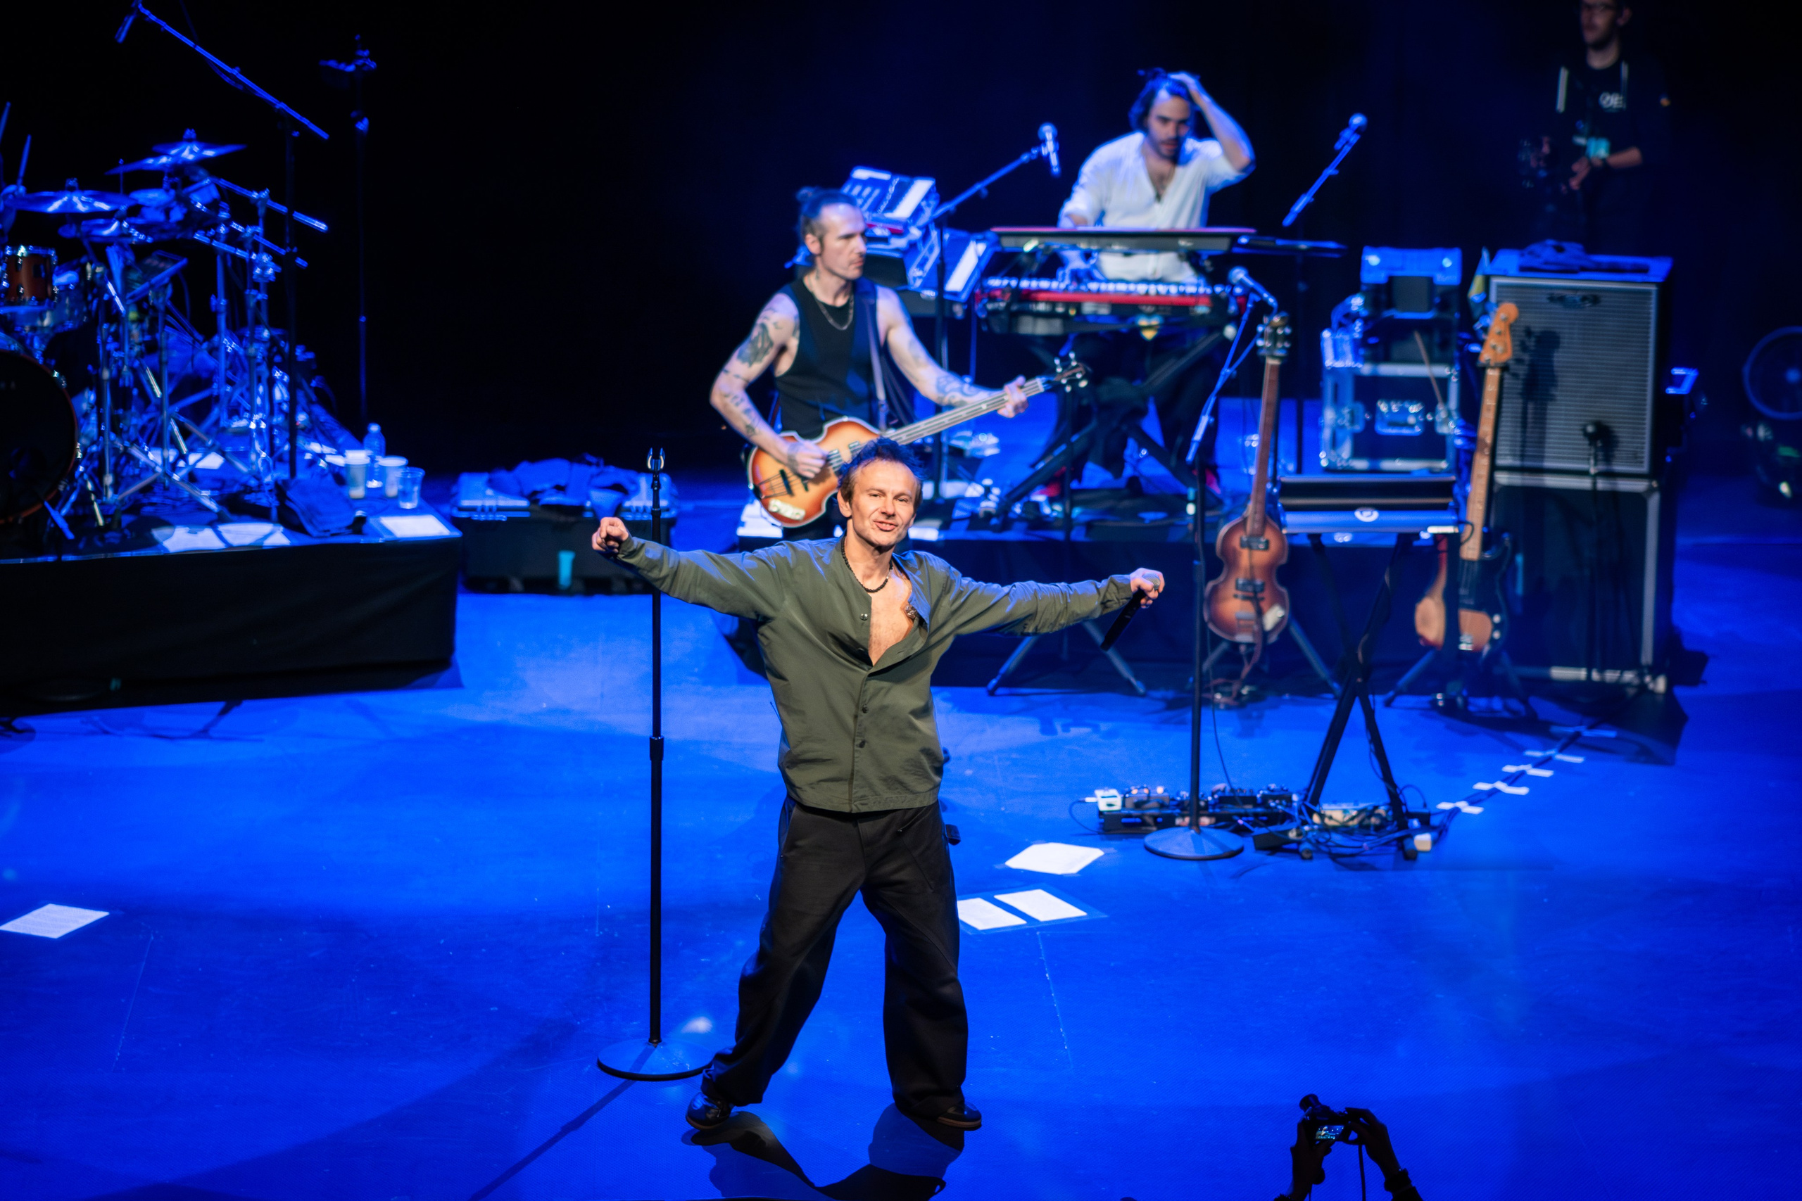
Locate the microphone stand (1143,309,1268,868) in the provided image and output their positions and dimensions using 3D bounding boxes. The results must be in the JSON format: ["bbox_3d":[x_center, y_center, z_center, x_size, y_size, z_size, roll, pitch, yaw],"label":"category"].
[{"bbox_3d":[0.892,-0.064,11.812,0.290,1.530,0.460,10,16,34],"label":"microphone stand"}]

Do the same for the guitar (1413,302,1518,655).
[{"bbox_3d":[1.807,-0.358,13.220,0.330,1.170,0.080,5,1,6],"label":"guitar"}]

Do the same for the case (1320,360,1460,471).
[{"bbox_3d":[1.756,-0.705,14.995,0.440,0.380,0.460,1,14,0],"label":"case"}]

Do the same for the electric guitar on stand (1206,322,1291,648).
[{"bbox_3d":[1.119,-0.382,13.500,0.280,1.090,0.100,4,2,-7],"label":"electric guitar on stand"}]

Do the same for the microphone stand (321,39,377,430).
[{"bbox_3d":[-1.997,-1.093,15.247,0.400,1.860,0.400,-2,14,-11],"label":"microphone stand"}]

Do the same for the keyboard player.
[{"bbox_3d":[0.851,-1.124,14.418,0.660,1.440,0.650,2,14,3],"label":"keyboard player"}]

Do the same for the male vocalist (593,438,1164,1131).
[{"bbox_3d":[-0.062,0.404,9.719,1.270,1.630,0.450,0,14,-2],"label":"male vocalist"}]

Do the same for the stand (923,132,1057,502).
[{"bbox_3d":[0.274,-0.947,14.086,0.600,1.250,0.330,-6,15,-24],"label":"stand"}]

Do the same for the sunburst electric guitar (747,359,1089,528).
[{"bbox_3d":[0.056,-0.495,12.280,1.080,0.280,0.100,-20,-1,3],"label":"sunburst electric guitar"}]

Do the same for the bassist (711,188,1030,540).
[{"bbox_3d":[-0.094,-0.333,12.419,0.920,1.760,0.500,-2,14,-10],"label":"bassist"}]

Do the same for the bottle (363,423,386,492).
[{"bbox_3d":[-1.797,-0.491,14.310,0.070,0.220,0.070,1,14,0],"label":"bottle"}]

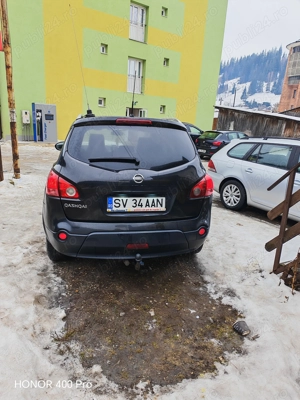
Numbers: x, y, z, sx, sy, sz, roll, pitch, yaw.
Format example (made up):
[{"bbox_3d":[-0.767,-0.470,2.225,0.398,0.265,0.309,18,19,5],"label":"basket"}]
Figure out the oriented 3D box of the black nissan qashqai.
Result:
[{"bbox_3d":[-0.482,-0.499,4.503,1.810,1.645,4.480,-1,16,-10],"label":"black nissan qashqai"}]

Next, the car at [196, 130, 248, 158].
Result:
[{"bbox_3d":[4.280,-2.980,14.880,4.100,1.450,1.720,-8,19,-35],"label":"car"}]

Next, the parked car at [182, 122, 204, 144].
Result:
[{"bbox_3d":[1.980,-3.870,16.800,4.450,1.660,1.830,-8,19,-35],"label":"parked car"}]

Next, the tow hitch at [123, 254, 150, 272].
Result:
[{"bbox_3d":[-0.120,0.555,2.505,0.210,0.150,0.200,-1,16,-10],"label":"tow hitch"}]

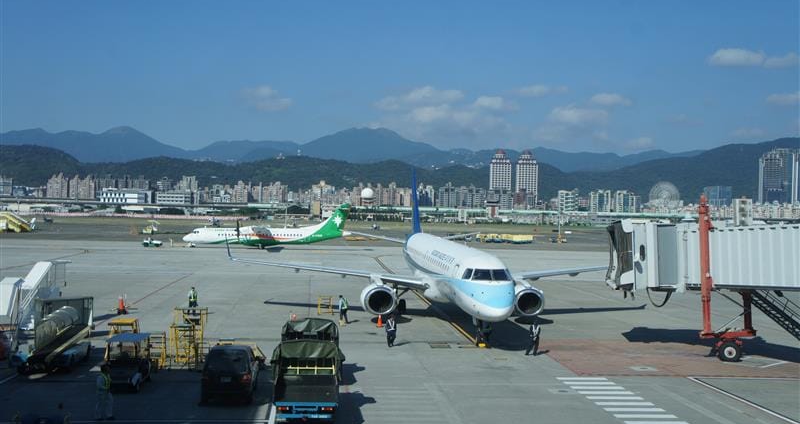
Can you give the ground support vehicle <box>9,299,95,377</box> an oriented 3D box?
[{"bbox_3d":[-14.871,5.189,38.000,2.100,2.500,5.500,1,0,0],"label":"ground support vehicle"}]

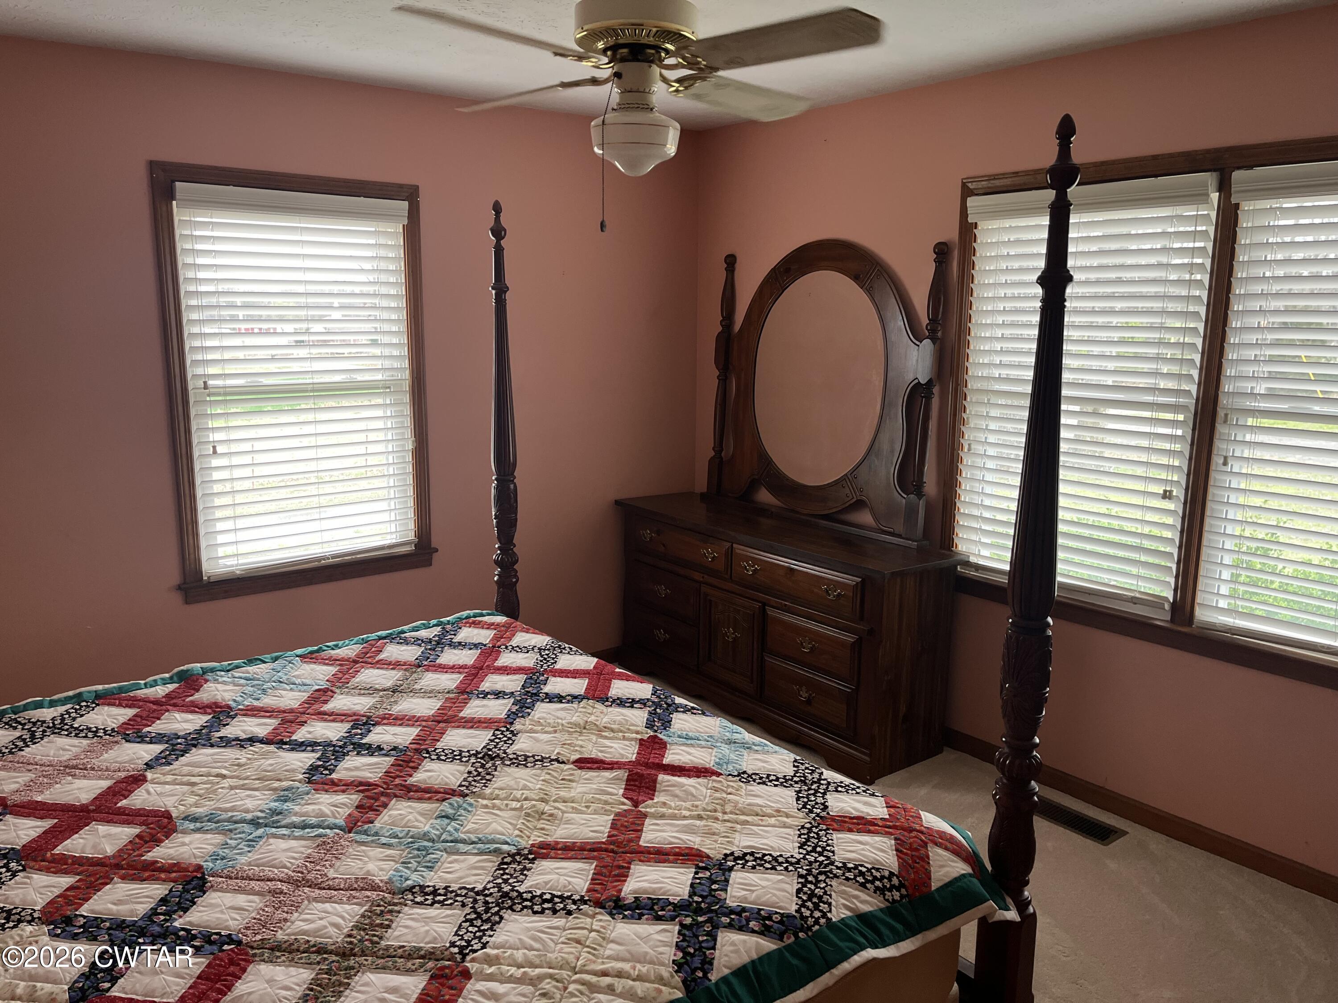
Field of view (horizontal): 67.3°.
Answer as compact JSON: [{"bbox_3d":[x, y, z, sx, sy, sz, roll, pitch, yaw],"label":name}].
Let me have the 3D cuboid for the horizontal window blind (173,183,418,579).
[{"bbox_3d":[-1.304,-0.427,3.651,0.800,1.340,0.065,-8,14,-38],"label":"horizontal window blind"}]

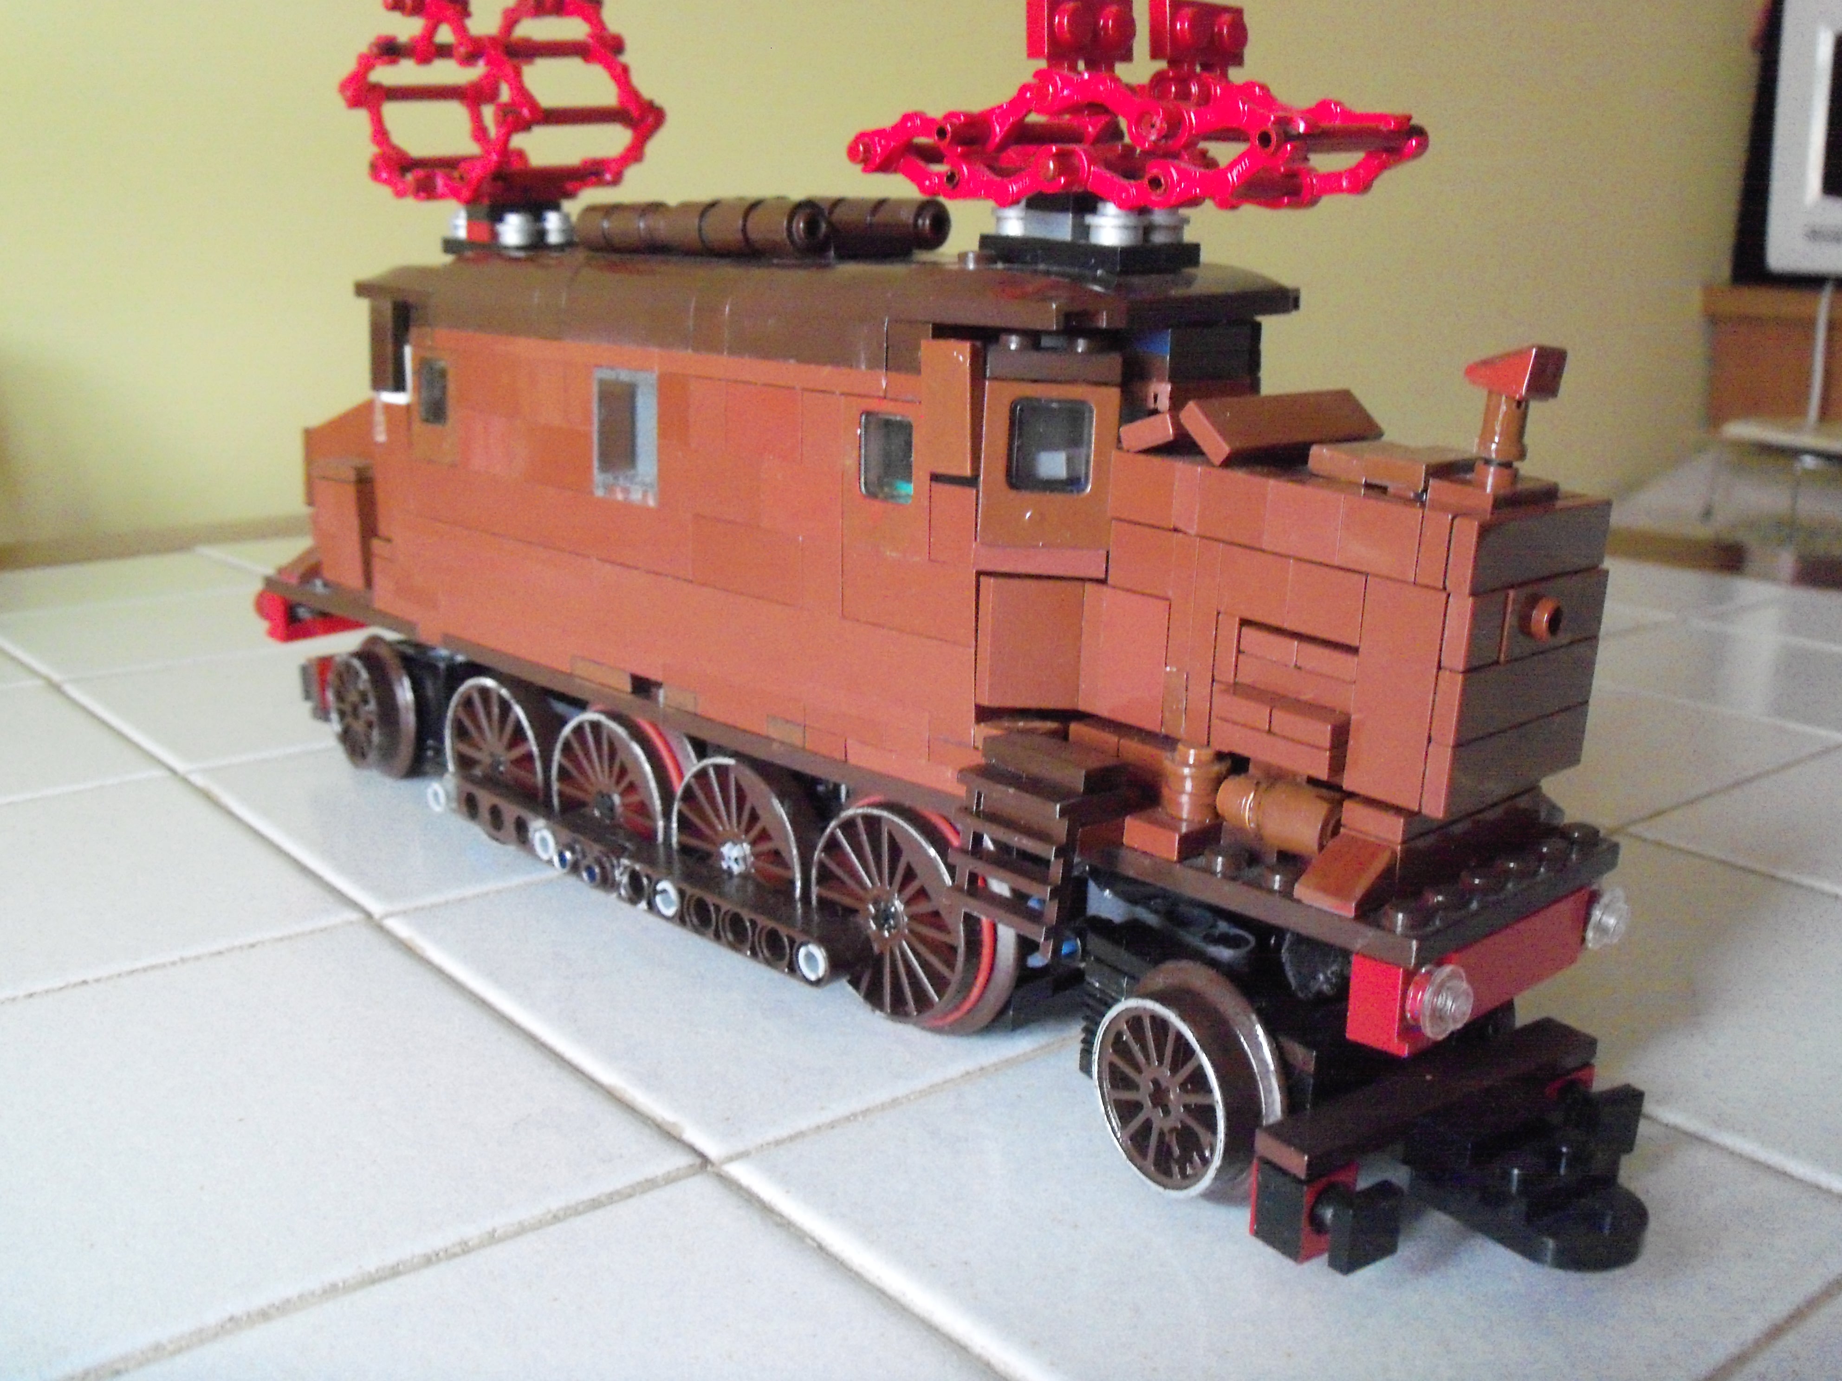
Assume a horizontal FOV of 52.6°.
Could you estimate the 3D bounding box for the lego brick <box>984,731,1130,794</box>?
[{"bbox_3d":[0.017,0.009,0.232,0.008,0.003,0.016,-13,20,-43],"label":"lego brick"}]

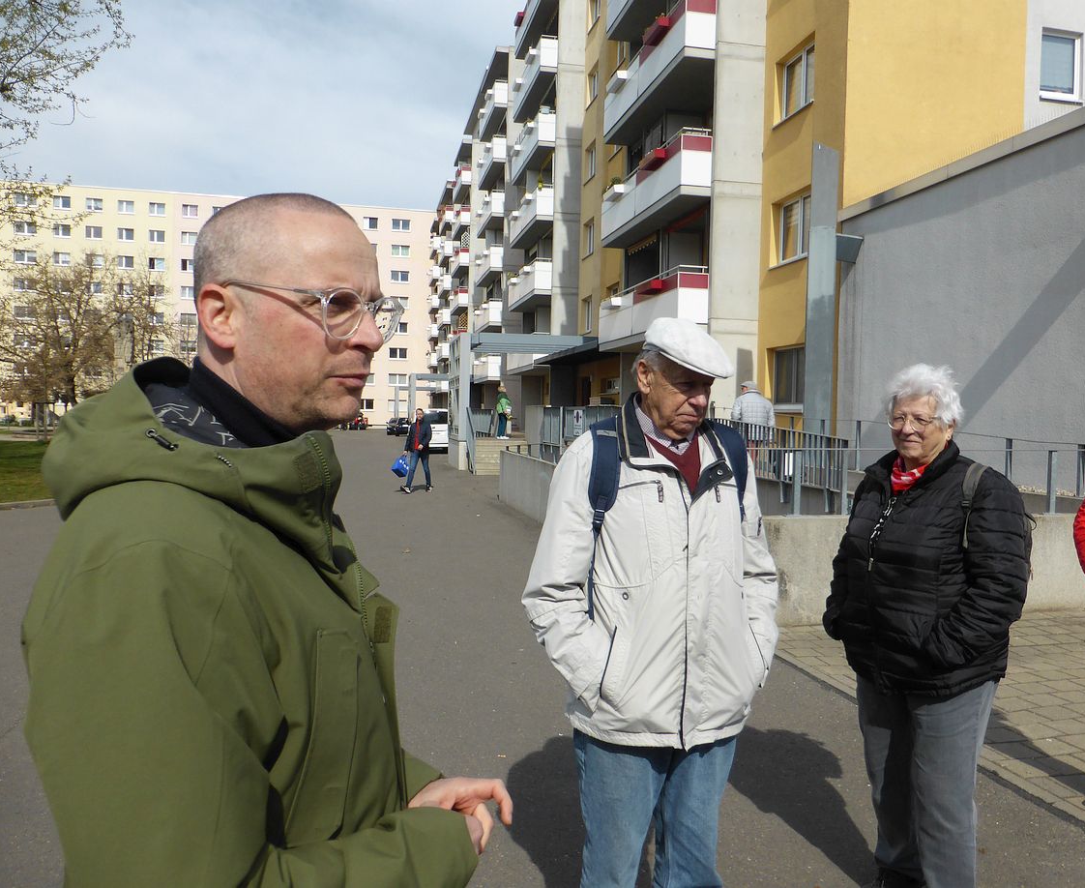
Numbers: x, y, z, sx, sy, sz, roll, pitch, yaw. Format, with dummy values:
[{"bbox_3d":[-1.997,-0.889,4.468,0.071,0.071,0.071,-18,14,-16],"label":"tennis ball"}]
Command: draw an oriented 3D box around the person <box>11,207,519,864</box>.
[{"bbox_3d":[-0.275,0.620,0.920,0.500,1.770,0.600,1,2,-4],"label":"person"}]

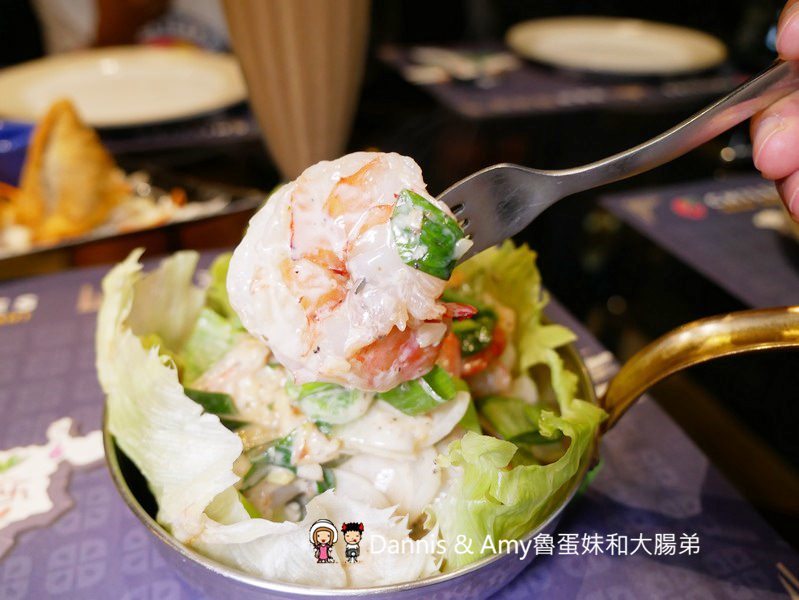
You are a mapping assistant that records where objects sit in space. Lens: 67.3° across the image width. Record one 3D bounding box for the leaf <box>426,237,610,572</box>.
[{"bbox_3d":[0.039,0.031,0.187,0.048,0.053,0.117,11,38,12],"label":"leaf"}]

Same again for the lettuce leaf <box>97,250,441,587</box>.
[{"bbox_3d":[-0.045,0.037,0.175,0.060,0.056,0.130,-29,47,-34],"label":"lettuce leaf"}]

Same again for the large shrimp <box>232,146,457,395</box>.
[{"bbox_3d":[-0.015,-0.008,0.168,0.060,0.056,0.046,2,37,0],"label":"large shrimp"}]

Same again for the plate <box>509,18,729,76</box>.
[{"bbox_3d":[0.242,-0.288,0.689,0.244,0.024,0.244,1,37,-1],"label":"plate"}]

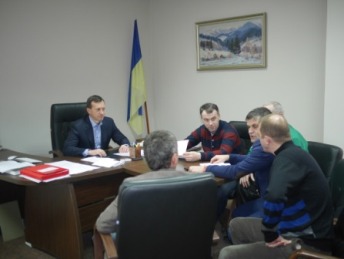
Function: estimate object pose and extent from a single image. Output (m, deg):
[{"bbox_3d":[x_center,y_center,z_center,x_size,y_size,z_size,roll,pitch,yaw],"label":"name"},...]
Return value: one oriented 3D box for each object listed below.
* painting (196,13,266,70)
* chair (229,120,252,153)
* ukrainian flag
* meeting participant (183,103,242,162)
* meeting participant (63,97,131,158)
[{"bbox_3d":[0.649,-0.976,4.552,0.956,0.571,0.040,6,11,42],"label":"painting"},{"bbox_3d":[0.566,0.442,3.483,0.600,1.000,0.650,6,11,42],"label":"chair"},{"bbox_3d":[-0.437,-0.628,4.900,0.260,1.410,0.200,-2,8,-3],"label":"ukrainian flag"},{"bbox_3d":[0.393,0.367,3.350,0.560,1.200,0.800,5,11,38],"label":"meeting participant"},{"bbox_3d":[-0.568,0.346,3.514,0.620,1.260,0.820,-10,12,-44],"label":"meeting participant"}]

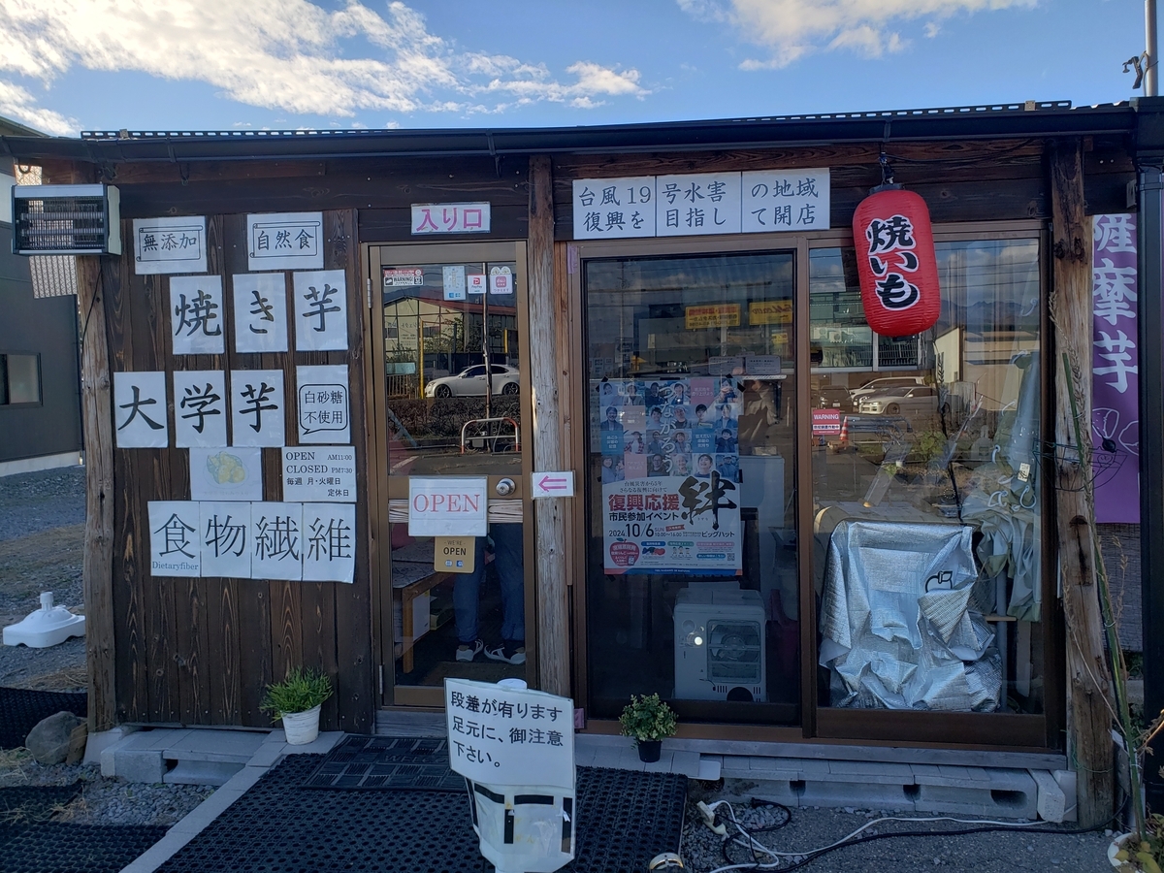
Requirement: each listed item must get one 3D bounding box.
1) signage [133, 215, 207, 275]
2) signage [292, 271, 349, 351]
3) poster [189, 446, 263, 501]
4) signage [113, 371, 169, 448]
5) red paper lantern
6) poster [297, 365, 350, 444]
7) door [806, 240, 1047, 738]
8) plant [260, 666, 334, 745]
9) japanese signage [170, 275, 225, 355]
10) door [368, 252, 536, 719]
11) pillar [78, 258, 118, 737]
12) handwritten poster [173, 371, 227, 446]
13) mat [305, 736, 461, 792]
[{"bbox_3d":[-1.615,-0.749,3.430,0.301,0.212,0.005,-1,1,8],"label":"signage"},{"bbox_3d":[-1.002,-0.481,3.353,0.212,0.301,0.005,-1,1,8],"label":"signage"},{"bbox_3d":[-1.394,0.150,3.419,0.300,0.212,0.010,0,3,8],"label":"poster"},{"bbox_3d":[-1.744,-0.104,3.455,0.212,0.300,0.010,-1,2,8],"label":"signage"},{"bbox_3d":[1.028,-0.567,2.854,0.240,0.495,0.240,-6,2,20],"label":"red paper lantern"},{"bbox_3d":[-0.992,-0.122,3.352,0.212,0.300,0.010,-1,2,8],"label":"poster"},{"bbox_3d":[1.203,0.195,3.099,0.820,1.807,0.040,-1,2,8],"label":"door"},{"bbox_3d":[-1.080,1.021,3.317,0.288,0.295,0.263,-1,2,8],"label":"plant"},{"bbox_3d":[-1.501,-0.471,3.406,0.212,0.300,0.010,-1,2,8],"label":"japanese signage"},{"bbox_3d":[-0.489,0.156,3.321,0.622,1.781,0.050,-1,1,8],"label":"door"},{"bbox_3d":[-1.948,0.065,3.495,0.119,2.236,0.119,-1,2,8],"label":"pillar"},{"bbox_3d":[-1.495,-0.106,3.421,0.212,0.300,0.010,-1,2,8],"label":"handwritten poster"},{"bbox_3d":[-0.553,1.159,3.127,0.754,0.012,0.461,-1,1,4],"label":"mat"}]

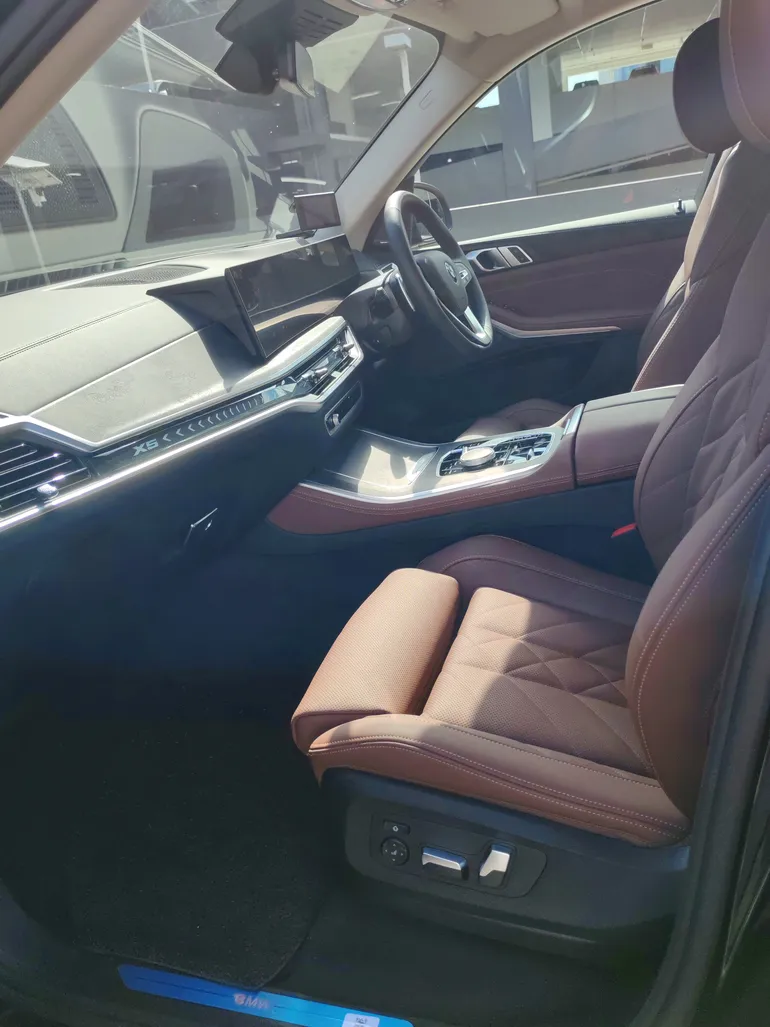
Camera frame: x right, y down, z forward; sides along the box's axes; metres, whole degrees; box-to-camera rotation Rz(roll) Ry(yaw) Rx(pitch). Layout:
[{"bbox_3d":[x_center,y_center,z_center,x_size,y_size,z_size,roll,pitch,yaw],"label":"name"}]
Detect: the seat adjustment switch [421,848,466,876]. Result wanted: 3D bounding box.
[{"bbox_3d":[0.071,0.406,0.965,0.050,0.024,0.019,8,13,14],"label":"seat adjustment switch"}]

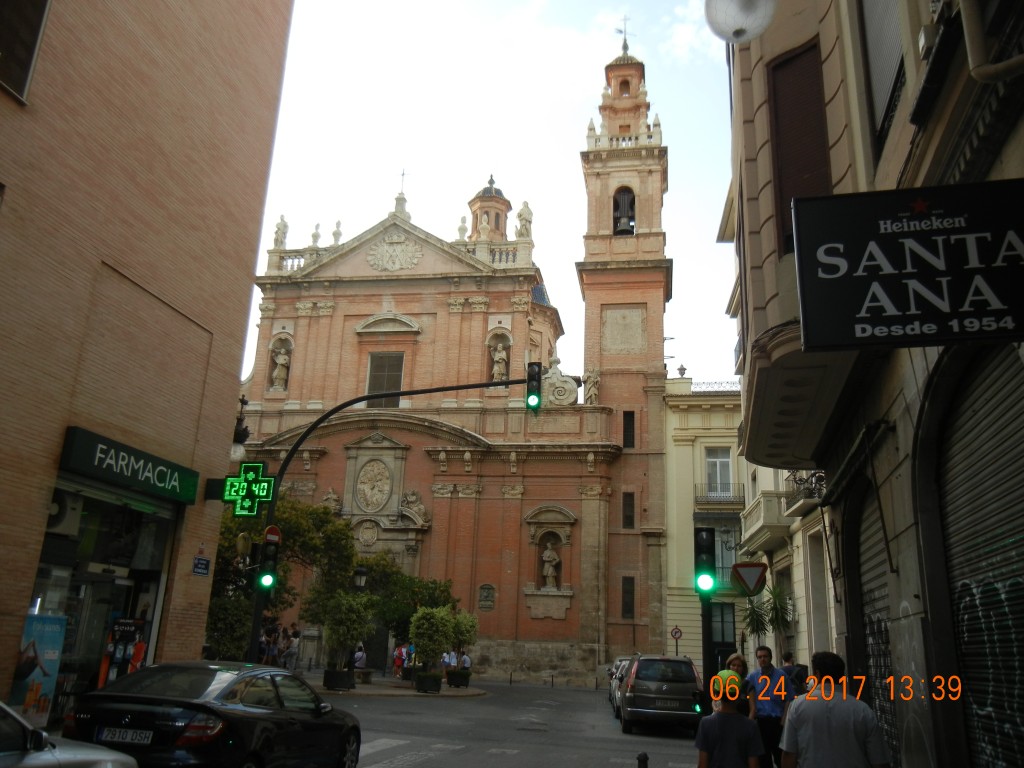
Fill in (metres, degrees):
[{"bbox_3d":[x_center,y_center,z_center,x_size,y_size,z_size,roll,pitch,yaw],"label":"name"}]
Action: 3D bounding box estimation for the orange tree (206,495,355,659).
[{"bbox_3d":[-7.920,6.875,29.167,5.000,6.100,4.800,0,-17,8],"label":"orange tree"}]

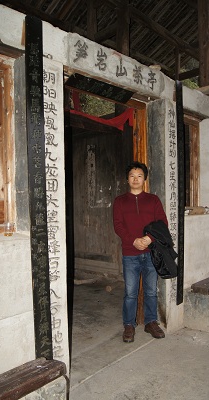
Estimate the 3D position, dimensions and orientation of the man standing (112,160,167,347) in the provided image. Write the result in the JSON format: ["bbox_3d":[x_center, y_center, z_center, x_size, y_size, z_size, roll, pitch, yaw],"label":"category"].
[{"bbox_3d":[0.340,0.478,3.250,0.530,1.700,0.370,-1,1,6],"label":"man standing"}]

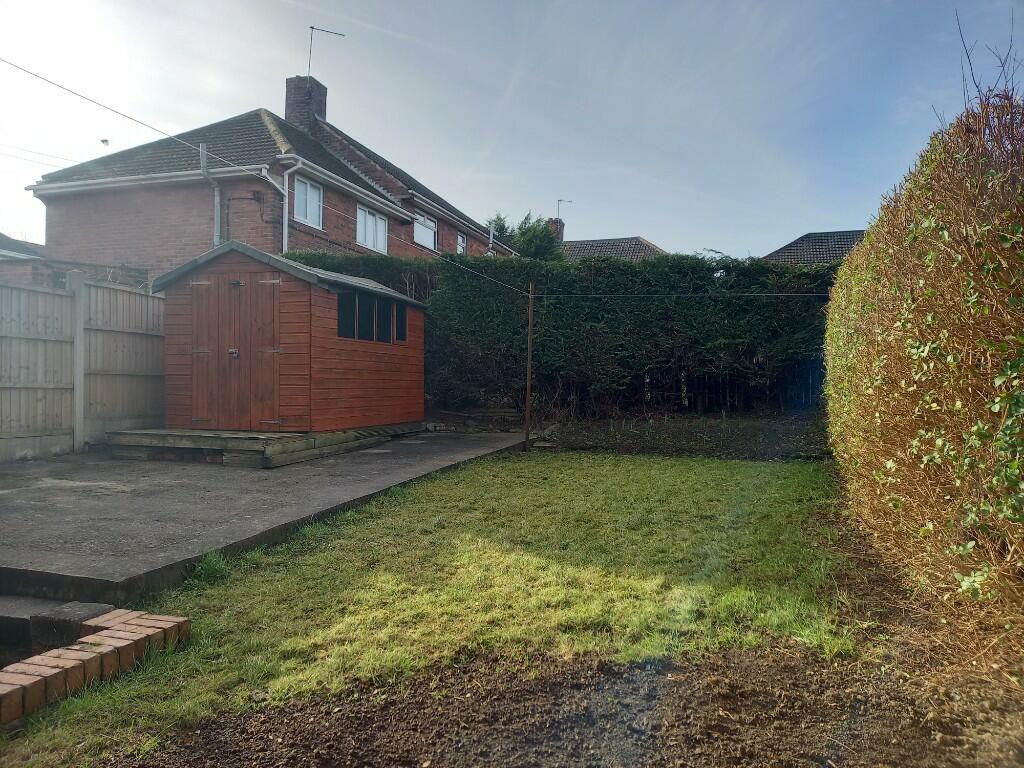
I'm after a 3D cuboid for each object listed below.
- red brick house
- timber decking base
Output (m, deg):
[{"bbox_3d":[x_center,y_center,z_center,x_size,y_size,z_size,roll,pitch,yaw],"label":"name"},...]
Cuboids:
[{"bbox_3d":[-5.113,-3.803,22.171,6.550,9.200,15.200,0,0,17],"label":"red brick house"},{"bbox_3d":[-2.780,0.665,9.366,2.260,0.260,4.100,0,0,17],"label":"timber decking base"}]

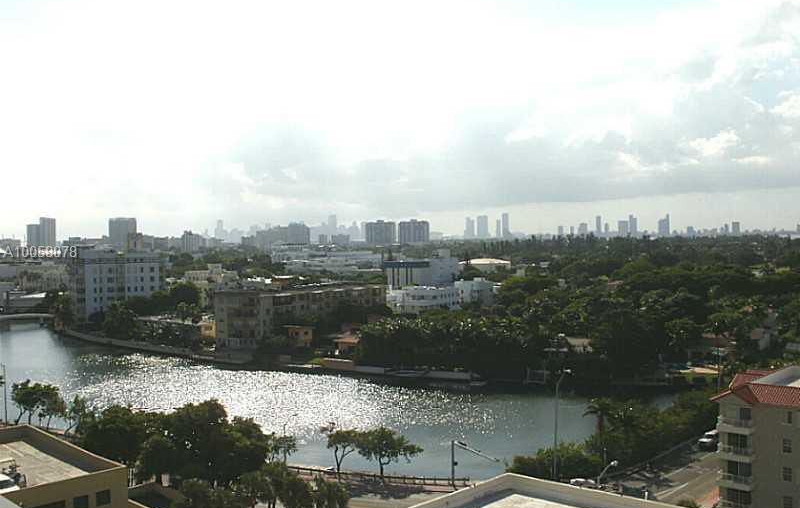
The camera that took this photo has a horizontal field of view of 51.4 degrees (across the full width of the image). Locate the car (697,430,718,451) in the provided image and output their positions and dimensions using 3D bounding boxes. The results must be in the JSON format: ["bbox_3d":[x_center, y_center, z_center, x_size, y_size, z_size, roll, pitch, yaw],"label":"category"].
[{"bbox_3d":[42.586,25.570,113.381,1.950,1.850,4.900,0,2,41],"label":"car"}]

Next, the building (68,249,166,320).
[{"bbox_3d":[-101.422,11.432,297.737,27.500,28.000,22.000,-1,1,-23],"label":"building"}]

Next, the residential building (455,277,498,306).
[{"bbox_3d":[28.960,15.621,311.855,15.000,13.800,13.500,-1,1,6],"label":"residential building"}]

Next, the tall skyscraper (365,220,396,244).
[{"bbox_3d":[-46.902,-44.932,1979.296,70.000,67.000,28.000,-1,1,0],"label":"tall skyscraper"}]

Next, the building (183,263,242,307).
[{"bbox_3d":[-77.172,14.003,339.800,21.000,19.000,18.000,-1,1,-3],"label":"building"}]

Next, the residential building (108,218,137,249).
[{"bbox_3d":[-731.104,-50.721,2189.054,58.000,90.000,35.000,-1,1,-3],"label":"residential building"}]

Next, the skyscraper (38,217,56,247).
[{"bbox_3d":[-931.479,-50.965,2198.991,38.000,96.000,34.000,-1,1,-23],"label":"skyscraper"}]

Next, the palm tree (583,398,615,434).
[{"bbox_3d":[25.055,22.542,104.407,4.200,8.800,4.200,-1,1,0],"label":"palm tree"}]

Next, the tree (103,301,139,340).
[{"bbox_3d":[-85.768,19.874,254.885,11.000,12.200,10.500,-1,1,0],"label":"tree"}]

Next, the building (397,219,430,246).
[{"bbox_3d":[32.464,-47.093,2039.295,74.000,75.000,35.000,-1,1,14],"label":"building"}]

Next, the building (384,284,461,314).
[{"bbox_3d":[8.678,17.065,310.883,26.000,12.500,17.000,-1,1,9],"label":"building"}]

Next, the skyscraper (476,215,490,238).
[{"bbox_3d":[649.331,-214.784,6497.940,80.000,196.000,40.000,-1,1,0],"label":"skyscraper"}]

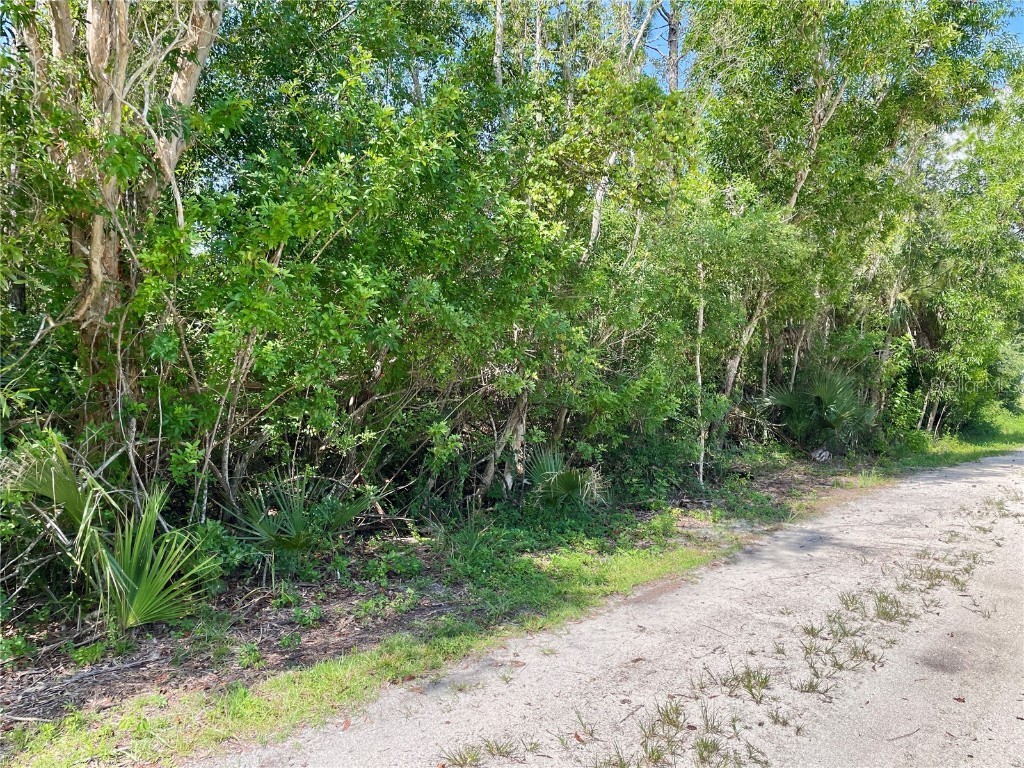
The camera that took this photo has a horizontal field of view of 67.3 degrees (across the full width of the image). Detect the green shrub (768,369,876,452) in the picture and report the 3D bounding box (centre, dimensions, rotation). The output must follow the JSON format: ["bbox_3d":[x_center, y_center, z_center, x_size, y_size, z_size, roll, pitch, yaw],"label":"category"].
[{"bbox_3d":[5.006,0.427,12.400,1.700,1.350,1.500,0,2,0],"label":"green shrub"}]

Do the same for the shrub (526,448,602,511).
[{"bbox_3d":[0.539,0.981,7.900,0.770,0.650,0.680,0,2,0],"label":"shrub"}]

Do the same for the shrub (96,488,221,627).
[{"bbox_3d":[-2.091,1.032,4.550,0.700,0.850,0.600,0,2,0],"label":"shrub"}]

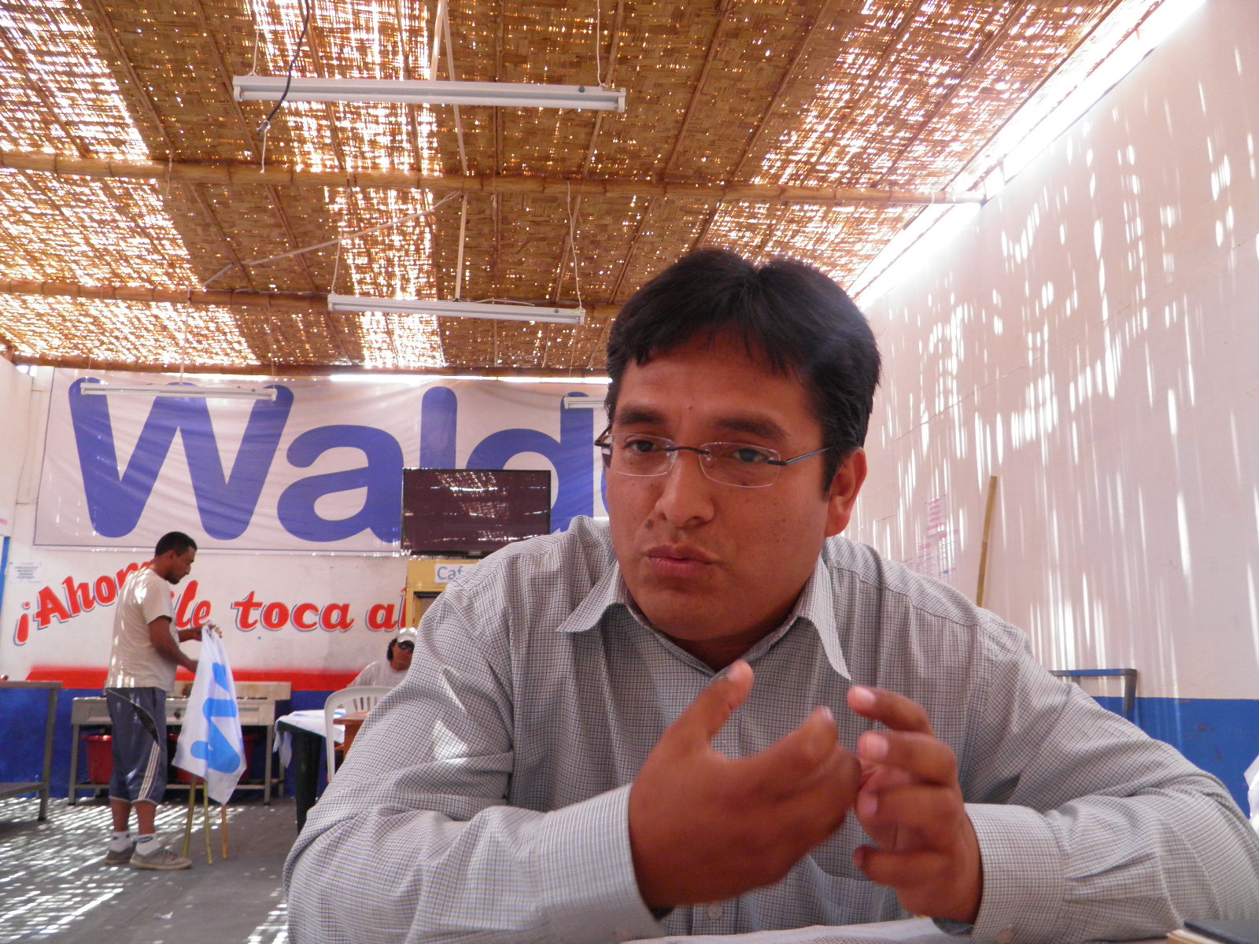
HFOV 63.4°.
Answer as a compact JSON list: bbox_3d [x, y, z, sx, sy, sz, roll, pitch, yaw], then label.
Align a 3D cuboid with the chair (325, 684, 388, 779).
[{"bbox_3d":[-1.097,1.362,4.375,0.470,0.860,0.520,0,-12,3],"label":"chair"}]

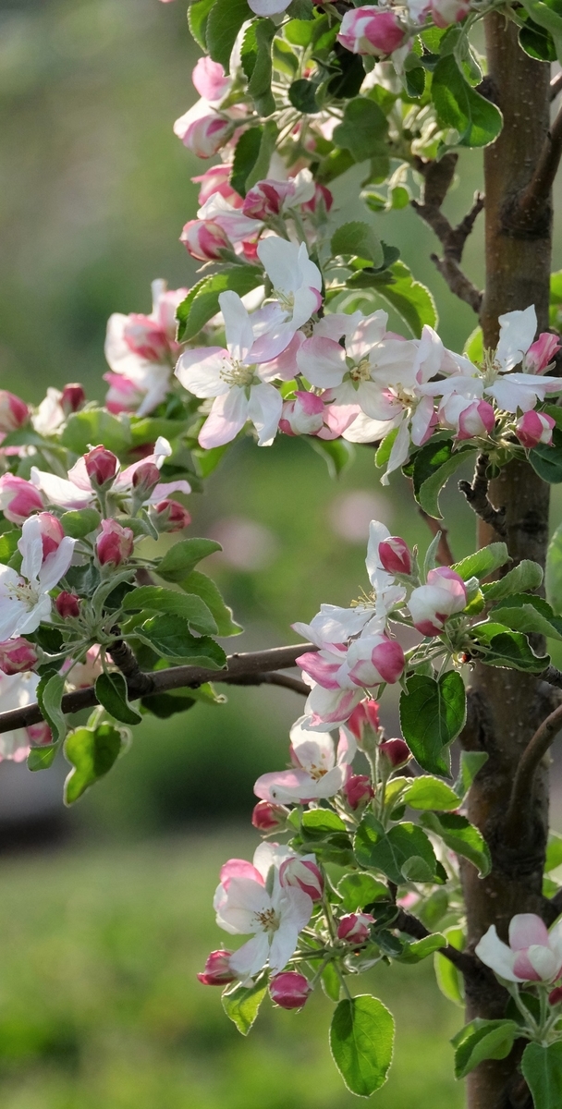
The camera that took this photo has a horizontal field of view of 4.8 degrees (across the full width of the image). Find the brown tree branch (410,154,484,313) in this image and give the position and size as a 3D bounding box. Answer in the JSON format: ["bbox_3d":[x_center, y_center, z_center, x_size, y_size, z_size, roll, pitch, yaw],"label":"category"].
[{"bbox_3d":[0.056,-0.109,2.250,0.025,0.053,0.018,0,7,0],"label":"brown tree branch"}]

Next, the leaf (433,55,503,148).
[{"bbox_3d":[0.065,-0.160,2.350,0.024,0.033,0.012,-11,0,-6],"label":"leaf"}]

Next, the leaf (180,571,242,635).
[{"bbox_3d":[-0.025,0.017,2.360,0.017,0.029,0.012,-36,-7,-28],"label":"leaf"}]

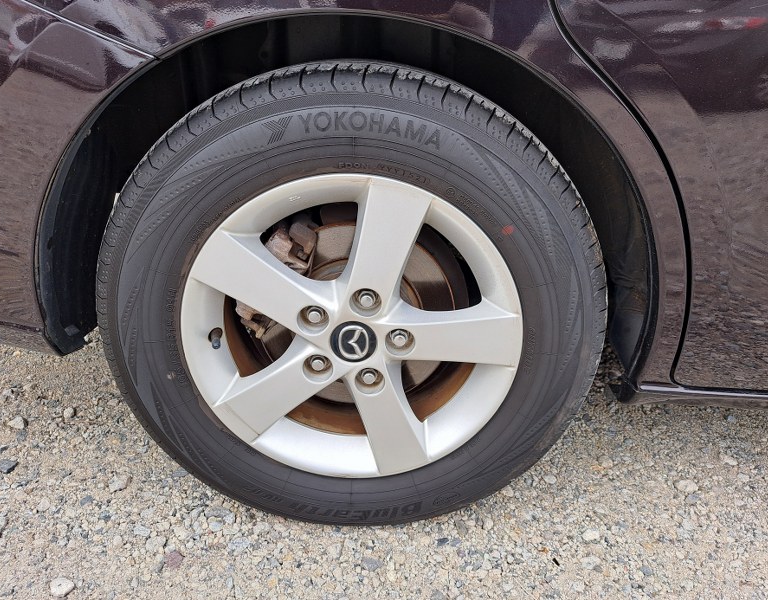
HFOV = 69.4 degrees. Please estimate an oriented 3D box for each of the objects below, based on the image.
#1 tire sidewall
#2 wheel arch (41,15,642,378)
[{"bbox_3d":[-0.038,0.022,0.755,0.634,0.628,0.200,4,25,-1],"label":"tire sidewall"},{"bbox_3d":[-0.032,-0.133,0.691,0.720,0.390,0.220,4,25,-1],"label":"wheel arch"}]

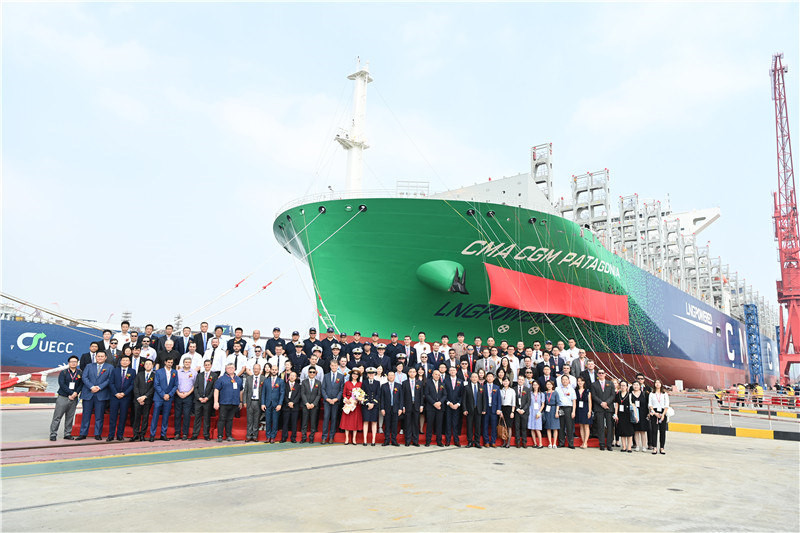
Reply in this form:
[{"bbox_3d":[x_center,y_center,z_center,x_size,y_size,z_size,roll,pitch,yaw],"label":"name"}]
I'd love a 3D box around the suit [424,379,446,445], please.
[{"bbox_3d":[0.857,3.463,12.692,0.540,1.537,0.360,2,-11,0],"label":"suit"}]

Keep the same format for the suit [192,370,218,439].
[{"bbox_3d":[-4.544,3.210,12.426,0.480,1.480,0.290,4,-12,-11],"label":"suit"}]

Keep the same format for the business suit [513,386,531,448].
[{"bbox_3d":[2.935,3.602,12.960,0.460,1.390,0.320,-1,-12,15],"label":"business suit"}]

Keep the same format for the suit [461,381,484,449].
[{"bbox_3d":[1.803,3.515,12.774,0.540,1.534,0.360,2,-11,3],"label":"suit"}]

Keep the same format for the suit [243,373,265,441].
[{"bbox_3d":[-3.364,3.252,12.371,0.510,1.533,0.360,4,-11,-11],"label":"suit"}]

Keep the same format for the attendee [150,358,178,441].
[{"bbox_3d":[-5.064,2.864,11.575,0.550,1.760,0.360,7,-13,-23],"label":"attendee"}]

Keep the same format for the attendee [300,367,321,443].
[{"bbox_3d":[-2.071,3.157,12.226,0.480,1.680,0.340,4,-12,-8],"label":"attendee"}]

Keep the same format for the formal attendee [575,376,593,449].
[{"bbox_3d":[4.537,3.606,13.196,0.450,1.674,0.320,0,-12,10],"label":"formal attendee"}]

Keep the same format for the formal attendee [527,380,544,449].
[{"bbox_3d":[3.227,3.502,12.650,0.410,1.537,0.290,1,-11,5],"label":"formal attendee"}]

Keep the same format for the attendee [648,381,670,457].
[{"bbox_3d":[6.107,3.547,12.639,0.460,1.674,0.340,-1,-12,14],"label":"attendee"}]

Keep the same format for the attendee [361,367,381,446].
[{"bbox_3d":[-0.686,3.257,12.520,0.450,1.767,0.360,3,-11,-4],"label":"attendee"}]

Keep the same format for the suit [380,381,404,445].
[{"bbox_3d":[-0.174,3.375,12.410,0.510,1.392,0.320,3,-12,-3],"label":"suit"}]

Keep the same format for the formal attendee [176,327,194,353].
[{"bbox_3d":[-5.737,2.492,14.146,0.520,1.770,0.360,5,-12,-15],"label":"formal attendee"}]

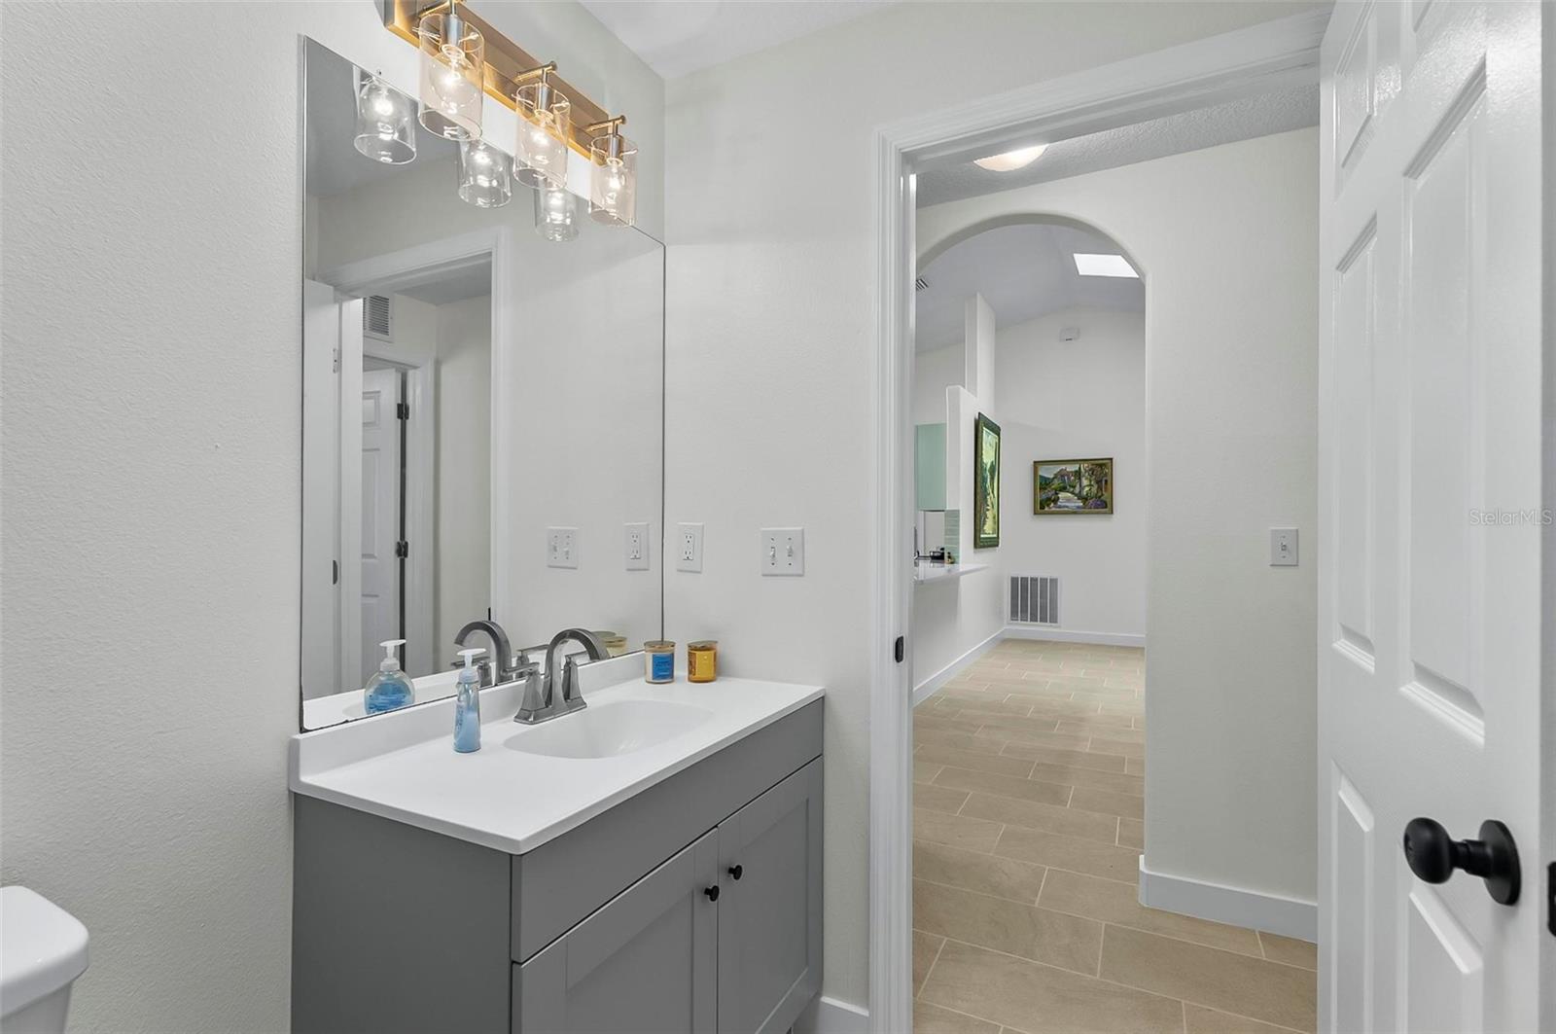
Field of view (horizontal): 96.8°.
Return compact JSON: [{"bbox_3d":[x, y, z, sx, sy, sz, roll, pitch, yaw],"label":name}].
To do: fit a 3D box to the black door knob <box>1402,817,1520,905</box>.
[{"bbox_3d":[0.601,0.300,0.613,0.065,0.070,0.070,-1,-2,27],"label":"black door knob"}]

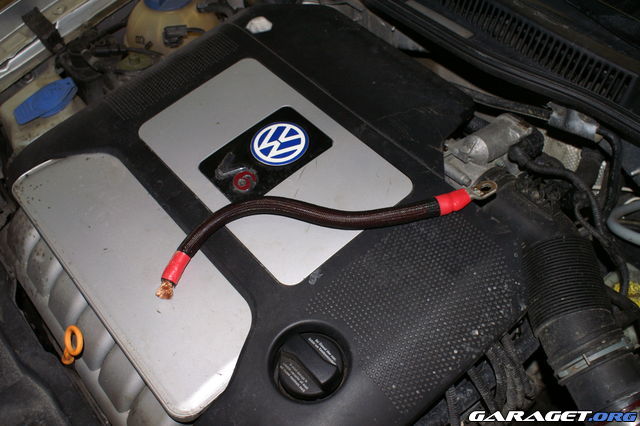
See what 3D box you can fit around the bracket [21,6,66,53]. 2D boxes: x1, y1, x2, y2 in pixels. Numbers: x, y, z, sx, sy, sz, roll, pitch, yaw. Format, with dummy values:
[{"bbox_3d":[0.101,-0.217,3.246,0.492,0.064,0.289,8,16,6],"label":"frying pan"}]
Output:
[{"bbox_3d":[-0.421,-0.279,0.975,0.030,0.030,0.112,-37,57,-17],"label":"bracket"}]

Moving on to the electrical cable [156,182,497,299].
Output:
[{"bbox_3d":[0.001,-0.001,0.727,0.393,0.026,0.106,-17,54,-3],"label":"electrical cable"}]

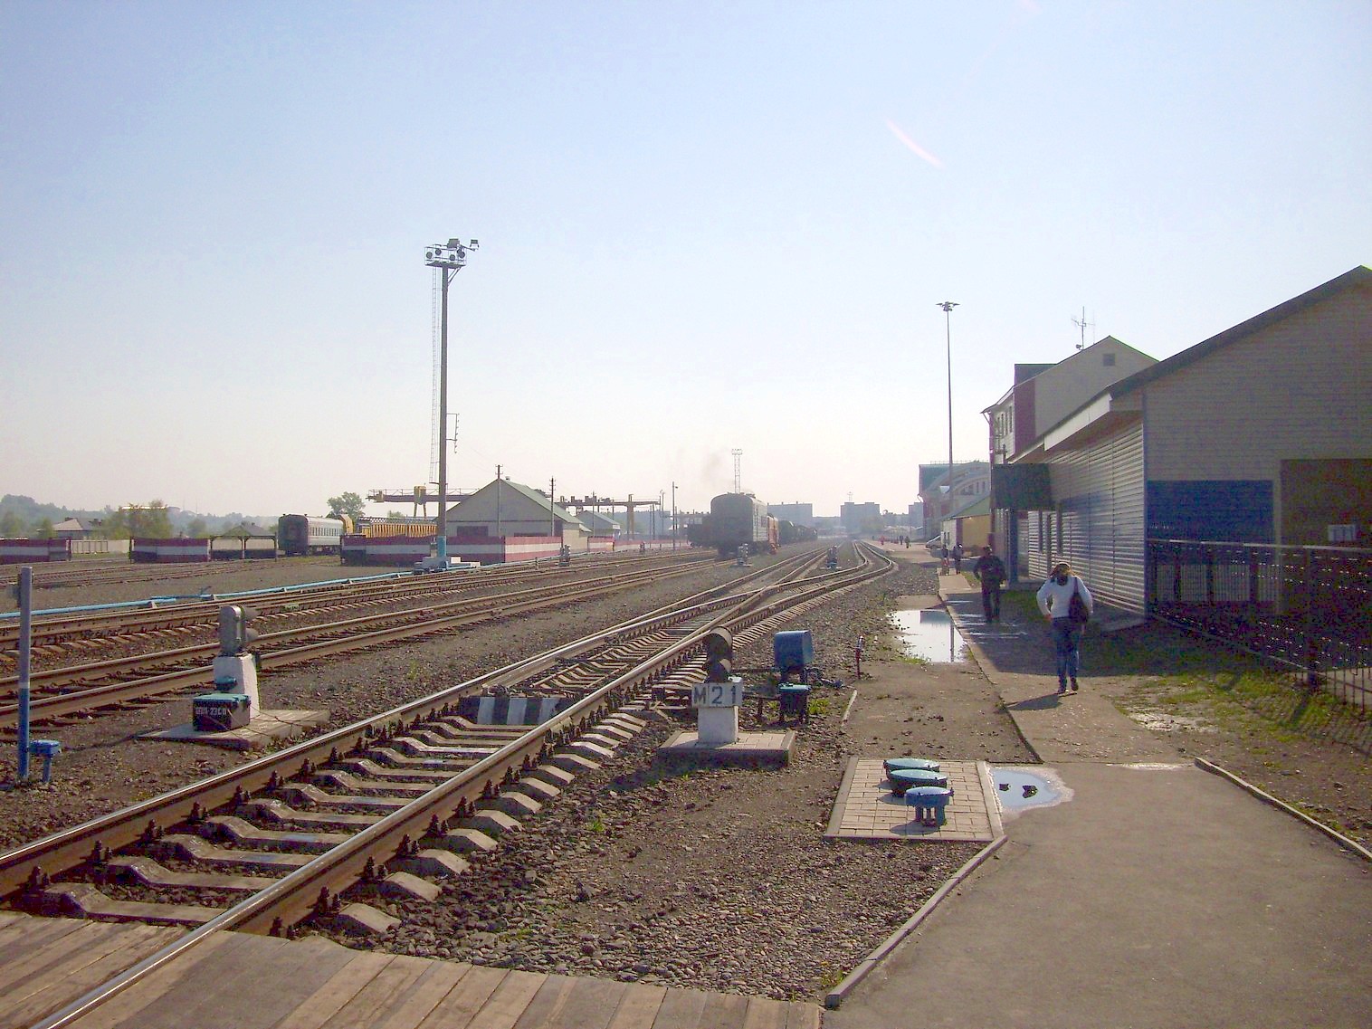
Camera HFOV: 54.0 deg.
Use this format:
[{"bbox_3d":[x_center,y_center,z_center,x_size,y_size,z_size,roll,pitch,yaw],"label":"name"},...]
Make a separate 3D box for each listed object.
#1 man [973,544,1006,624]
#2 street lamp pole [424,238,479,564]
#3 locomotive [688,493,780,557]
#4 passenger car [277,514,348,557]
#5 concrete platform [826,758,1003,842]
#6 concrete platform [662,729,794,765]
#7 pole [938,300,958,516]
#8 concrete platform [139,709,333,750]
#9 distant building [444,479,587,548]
[{"bbox_3d":[7.001,1.608,31.078,0.760,1.745,0.450,0,-1,7],"label":"man"},{"bbox_3d":[-14.981,-7.182,86.129,3.200,20.864,2.400,0,-1,7],"label":"street lamp pole"},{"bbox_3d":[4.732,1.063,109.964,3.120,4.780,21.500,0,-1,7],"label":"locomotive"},{"bbox_3d":[-43.231,2.462,156.525,3.100,4.450,24.200,0,-1,-6],"label":"passenger car"},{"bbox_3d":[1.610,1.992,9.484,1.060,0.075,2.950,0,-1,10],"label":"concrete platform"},{"bbox_3d":[0.359,1.951,11.240,1.050,0.135,1.050,0,-1,7],"label":"concrete platform"},{"bbox_3d":[32.376,-10.833,166.199,2.500,30.883,2.500,0,-1,0],"label":"pole"},{"bbox_3d":[-4.278,2.062,12.990,0.990,0.100,1.980,0,-1,6],"label":"concrete platform"},{"bbox_3d":[-19.819,0.421,155.262,14.600,8.120,20.500,0,-1,1],"label":"distant building"}]

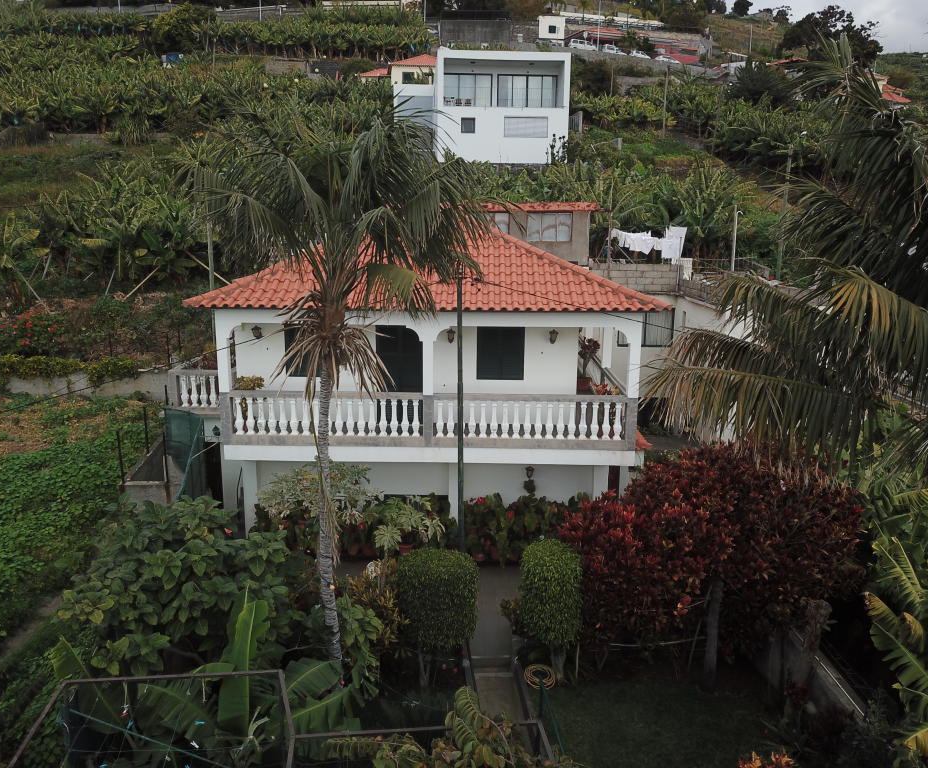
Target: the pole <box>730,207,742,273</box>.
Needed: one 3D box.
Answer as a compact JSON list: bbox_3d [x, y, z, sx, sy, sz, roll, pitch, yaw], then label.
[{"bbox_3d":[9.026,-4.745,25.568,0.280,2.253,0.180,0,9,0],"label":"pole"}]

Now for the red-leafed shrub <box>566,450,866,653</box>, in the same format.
[{"bbox_3d":[3.846,2.614,12.402,4.300,3.250,3.100,0,9,0],"label":"red-leafed shrub"}]

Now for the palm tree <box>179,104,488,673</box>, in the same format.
[{"bbox_3d":[-1.858,0.420,11.122,4.300,8.400,4.200,0,9,0],"label":"palm tree"}]

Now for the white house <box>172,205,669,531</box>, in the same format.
[{"bbox_3d":[-0.570,-0.695,19.452,9.400,7.350,8.800,1,10,3],"label":"white house"}]

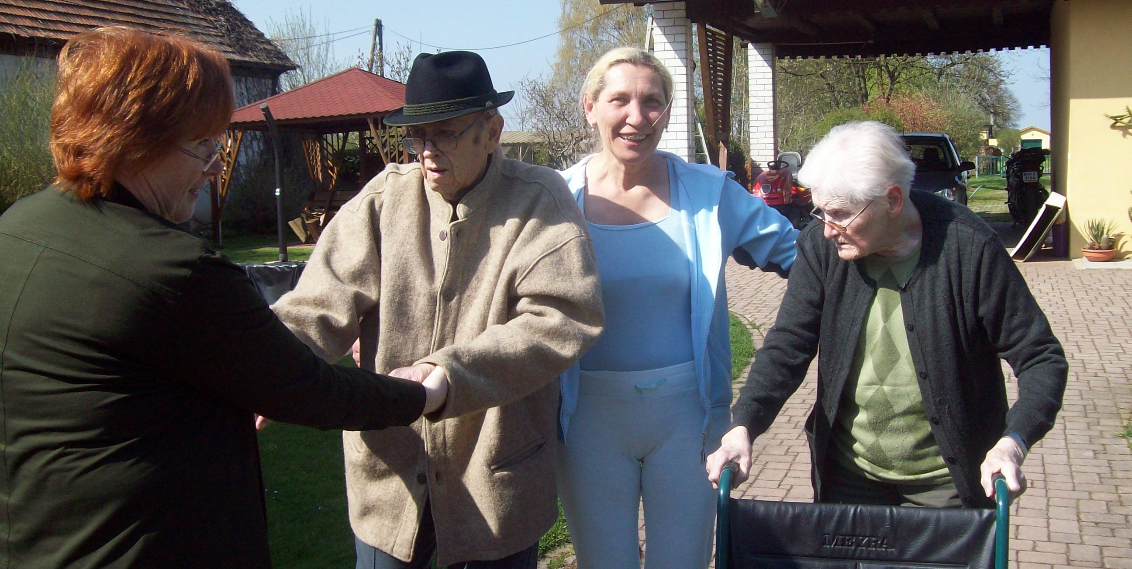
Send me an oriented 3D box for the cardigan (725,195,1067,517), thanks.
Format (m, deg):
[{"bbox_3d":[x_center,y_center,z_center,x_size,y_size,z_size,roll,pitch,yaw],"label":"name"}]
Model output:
[{"bbox_3d":[0.605,0.151,2.257,0.610,0.680,0.500,0,7,16],"label":"cardigan"}]

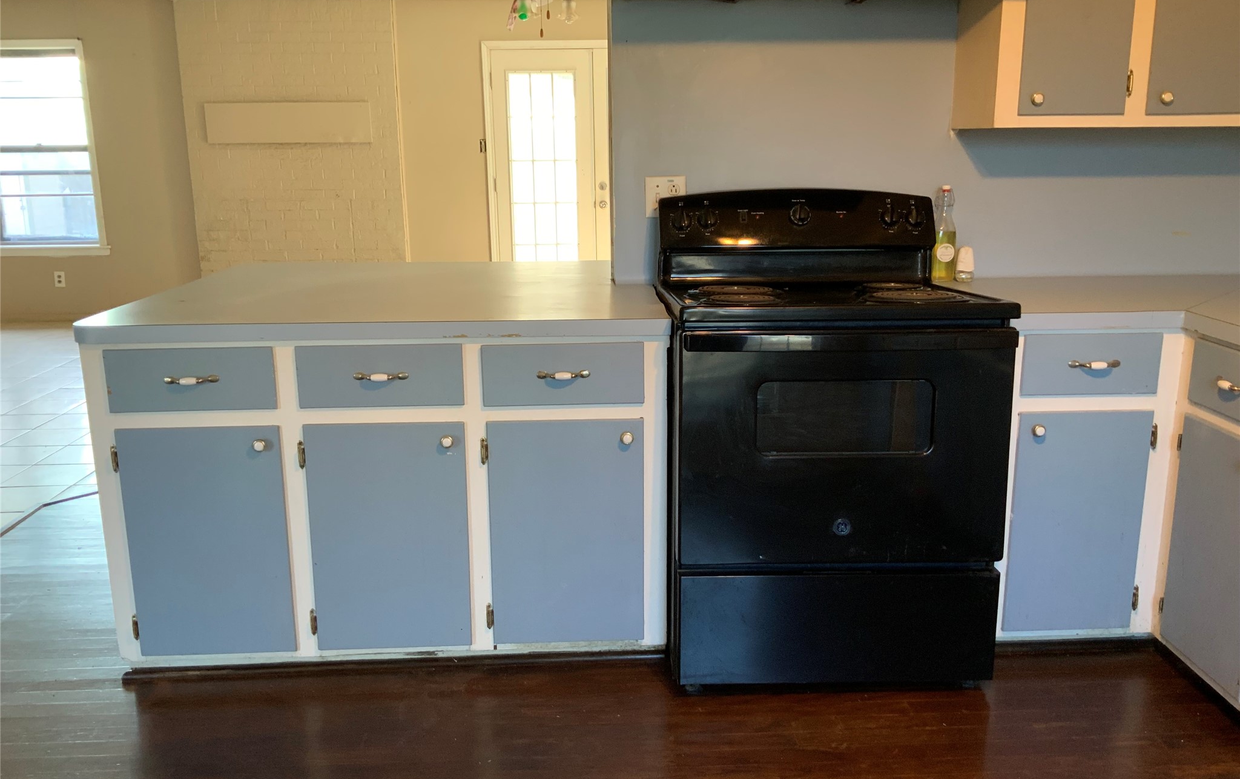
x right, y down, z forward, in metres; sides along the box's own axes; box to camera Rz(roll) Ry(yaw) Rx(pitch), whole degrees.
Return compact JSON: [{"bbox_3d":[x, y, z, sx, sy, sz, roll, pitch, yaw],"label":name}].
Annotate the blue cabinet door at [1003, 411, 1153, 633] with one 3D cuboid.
[{"bbox_3d":[1.149,0.336,2.618,0.339,0.580,0.027,-1,13,-3],"label":"blue cabinet door"}]

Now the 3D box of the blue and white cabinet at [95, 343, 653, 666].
[{"bbox_3d":[-0.580,0.209,2.852,1.362,0.820,0.680,-1,13,-3],"label":"blue and white cabinet"}]

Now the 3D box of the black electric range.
[{"bbox_3d":[0.501,0.084,2.673,0.760,1.161,0.720,-1,13,-1],"label":"black electric range"}]

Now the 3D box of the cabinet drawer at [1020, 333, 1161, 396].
[{"bbox_3d":[1.145,-0.061,2.527,0.343,0.150,0.027,-1,13,-3],"label":"cabinet drawer"}]

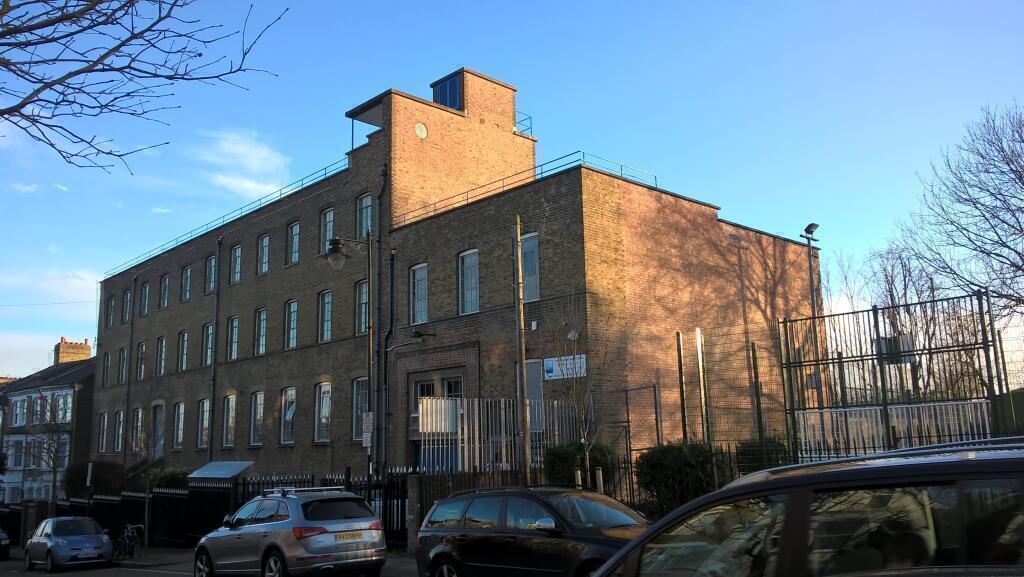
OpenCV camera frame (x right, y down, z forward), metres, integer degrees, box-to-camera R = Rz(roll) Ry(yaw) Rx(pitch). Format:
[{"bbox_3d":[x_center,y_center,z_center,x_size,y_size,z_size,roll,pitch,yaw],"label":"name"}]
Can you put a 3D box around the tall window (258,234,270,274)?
[{"bbox_3d":[-10.850,-1.474,35.877,0.180,1.850,1.060,9,-15,-43],"label":"tall window"}]

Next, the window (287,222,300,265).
[{"bbox_3d":[-9.211,-1.876,34.309,0.150,1.830,1.000,9,-15,-44],"label":"window"}]

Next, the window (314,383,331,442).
[{"bbox_3d":[-7.253,4.763,31.170,0.150,2.220,1.080,9,-15,-44],"label":"window"}]

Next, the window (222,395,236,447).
[{"bbox_3d":[-12.427,5.863,36.041,0.150,2.200,1.070,8,-14,-44],"label":"window"}]

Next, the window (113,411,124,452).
[{"bbox_3d":[-21.862,7.955,45.439,0.150,2.180,1.070,8,-14,-44],"label":"window"}]

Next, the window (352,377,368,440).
[{"bbox_3d":[-5.324,4.333,29.163,0.180,2.220,1.060,9,-15,-43],"label":"window"}]

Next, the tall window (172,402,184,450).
[{"bbox_3d":[-16.559,6.817,40.502,0.150,2.220,1.080,9,-15,-44],"label":"tall window"}]

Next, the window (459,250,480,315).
[{"bbox_3d":[-1.309,-0.200,25.455,0.150,2.030,1.030,8,-14,-44],"label":"window"}]

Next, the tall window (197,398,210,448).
[{"bbox_3d":[-14.251,6.265,37.858,0.150,2.200,1.080,8,-14,-44],"label":"tall window"}]

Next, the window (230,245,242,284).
[{"bbox_3d":[-12.720,-1.071,37.759,0.180,1.870,1.060,9,-15,-43],"label":"window"}]

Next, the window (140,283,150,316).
[{"bbox_3d":[-20.558,0.629,45.688,0.150,1.830,1.000,9,-15,-44],"label":"window"}]

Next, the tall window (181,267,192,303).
[{"bbox_3d":[-16.564,-0.204,41.621,0.180,1.880,1.060,9,-15,-43],"label":"tall window"}]

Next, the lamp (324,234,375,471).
[{"bbox_3d":[-3.043,2.120,15.546,1.020,6.250,0.360,8,-14,-44],"label":"lamp"}]

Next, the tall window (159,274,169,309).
[{"bbox_3d":[-18.716,0.222,43.841,0.150,1.830,1.000,9,-15,-44],"label":"tall window"}]

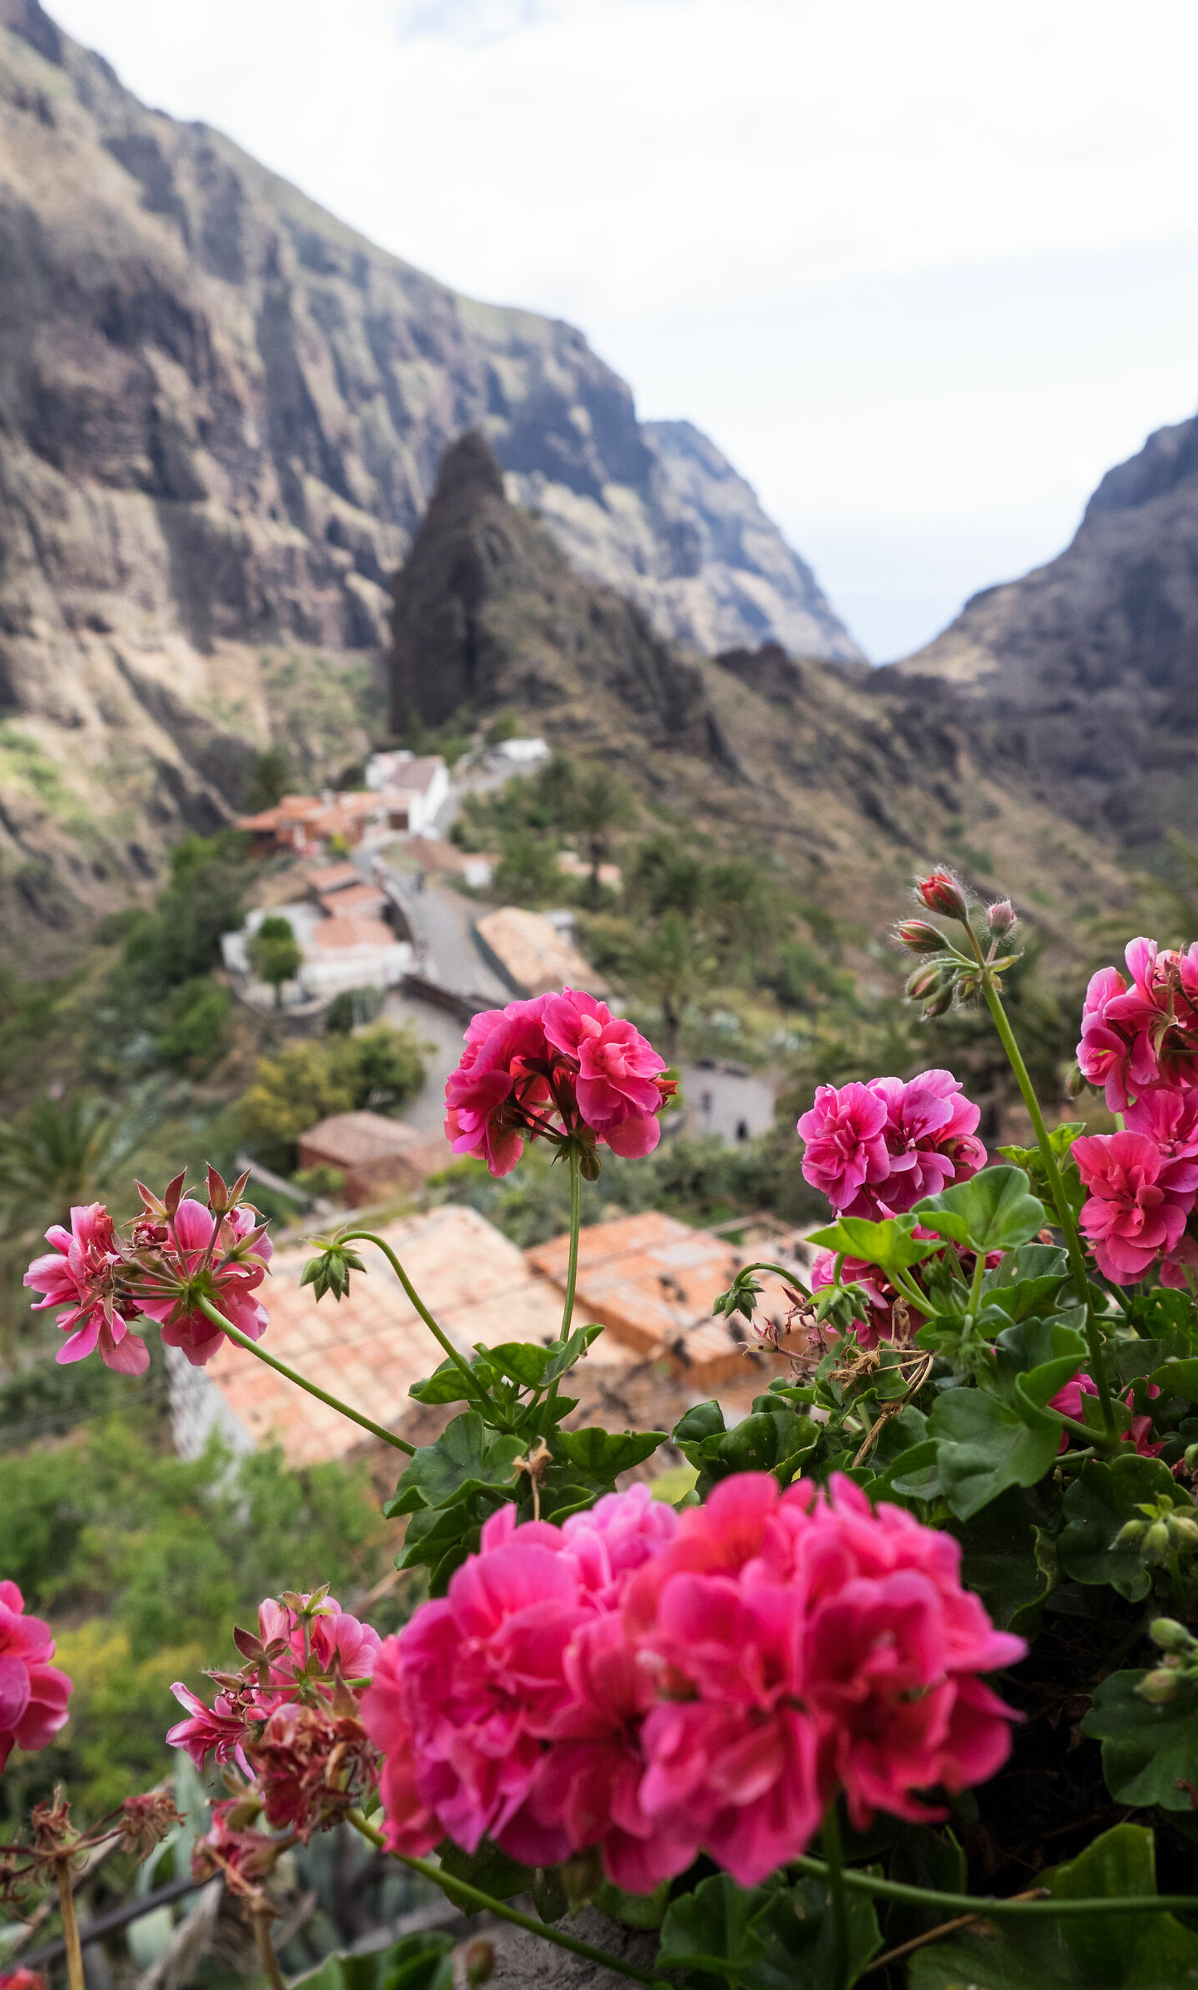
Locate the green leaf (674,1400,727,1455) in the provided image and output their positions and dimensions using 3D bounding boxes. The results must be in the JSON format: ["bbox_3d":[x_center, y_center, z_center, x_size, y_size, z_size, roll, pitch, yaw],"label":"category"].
[{"bbox_3d":[0.032,0.136,0.470,0.018,0.018,0.013,0,18,0],"label":"green leaf"}]

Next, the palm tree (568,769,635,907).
[{"bbox_3d":[0.206,-13.889,132.000,6.000,12.200,6.000,0,17,0],"label":"palm tree"}]

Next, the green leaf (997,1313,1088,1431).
[{"bbox_3d":[0.154,0.131,0.520,0.032,0.030,0.027,4,18,11],"label":"green leaf"}]

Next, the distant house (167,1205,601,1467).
[{"bbox_3d":[-4.455,8.356,32.209,7.600,4.400,7.000,-13,22,-34],"label":"distant house"}]

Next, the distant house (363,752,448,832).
[{"bbox_3d":[-22.906,-23.926,178.000,8.000,7.600,8.000,7,19,21],"label":"distant house"}]

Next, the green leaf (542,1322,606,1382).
[{"bbox_3d":[-0.008,0.113,0.470,0.020,0.018,0.018,0,18,0],"label":"green leaf"}]

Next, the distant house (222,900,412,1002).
[{"bbox_3d":[-18.916,-3.021,100.000,10.500,3.800,8.500,-11,21,-31],"label":"distant house"}]

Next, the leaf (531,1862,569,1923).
[{"bbox_3d":[-0.015,0.287,0.480,0.015,0.022,0.014,0,17,0],"label":"leaf"}]

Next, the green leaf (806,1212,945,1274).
[{"bbox_3d":[0.111,0.100,0.600,0.054,0.021,0.040,0,17,0],"label":"green leaf"}]

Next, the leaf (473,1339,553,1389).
[{"bbox_3d":[-0.030,0.129,0.520,0.028,0.013,0.018,0,18,0],"label":"leaf"}]

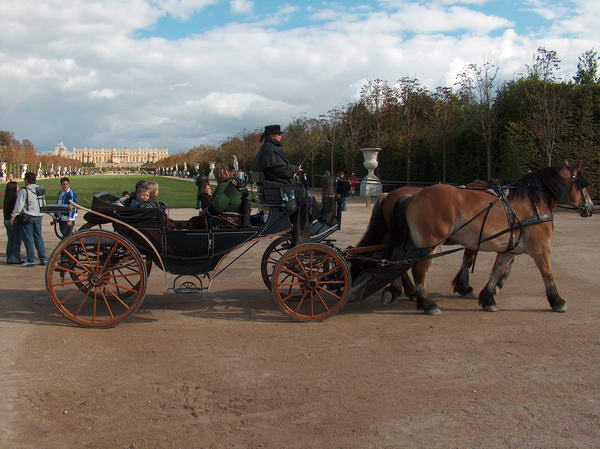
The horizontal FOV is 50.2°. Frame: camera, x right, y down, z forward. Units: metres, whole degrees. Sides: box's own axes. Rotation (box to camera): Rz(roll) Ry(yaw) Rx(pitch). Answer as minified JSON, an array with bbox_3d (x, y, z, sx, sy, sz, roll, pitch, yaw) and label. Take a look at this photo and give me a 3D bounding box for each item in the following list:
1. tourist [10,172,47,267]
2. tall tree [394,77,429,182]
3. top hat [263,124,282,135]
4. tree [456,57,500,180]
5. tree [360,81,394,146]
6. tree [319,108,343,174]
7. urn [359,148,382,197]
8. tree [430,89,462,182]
[{"bbox_3d":[-5.198,-0.103,12.318,0.580,1.788,0.500,-4,6,-40],"label":"tourist"},{"bbox_3d":[9.758,-7.700,55.823,2.985,10.235,2.985,0,4,0],"label":"tall tree"},{"bbox_3d":[-0.328,-1.172,7.933,0.270,0.135,0.250,0,4,-6],"label":"top hat"},{"bbox_3d":[12.326,-6.428,44.019,3.048,9.517,3.048,0,4,0],"label":"tree"},{"bbox_3d":[7.660,-8.712,63.046,3.371,11.142,3.371,0,4,0],"label":"tree"},{"bbox_3d":[3.678,-9.057,77.043,2.903,9.673,2.903,0,4,0],"label":"tree"},{"bbox_3d":[5.444,-4.029,49.737,1.700,3.684,1.700,0,4,0],"label":"urn"},{"bbox_3d":[11.432,-6.392,49.810,2.505,8.553,2.505,0,4,0],"label":"tree"}]

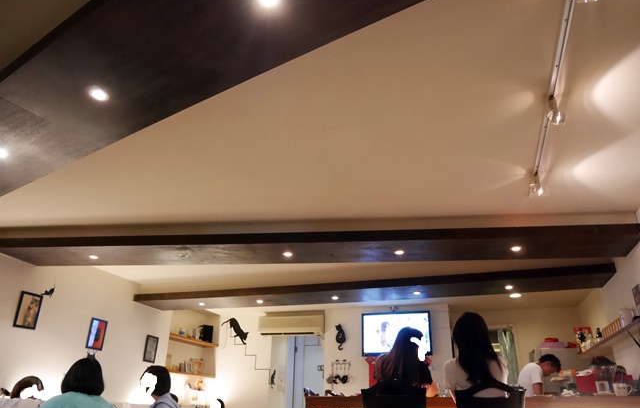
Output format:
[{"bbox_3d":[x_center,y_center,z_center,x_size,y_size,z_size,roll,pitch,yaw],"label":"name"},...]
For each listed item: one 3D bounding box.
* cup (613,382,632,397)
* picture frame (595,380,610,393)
[{"bbox_3d":[2.082,1.277,3.050,0.107,0.080,0.083,-12,-26,27],"label":"cup"},{"bbox_3d":[1.974,1.281,3.100,0.080,0.083,0.030,-9,-25,23],"label":"picture frame"}]

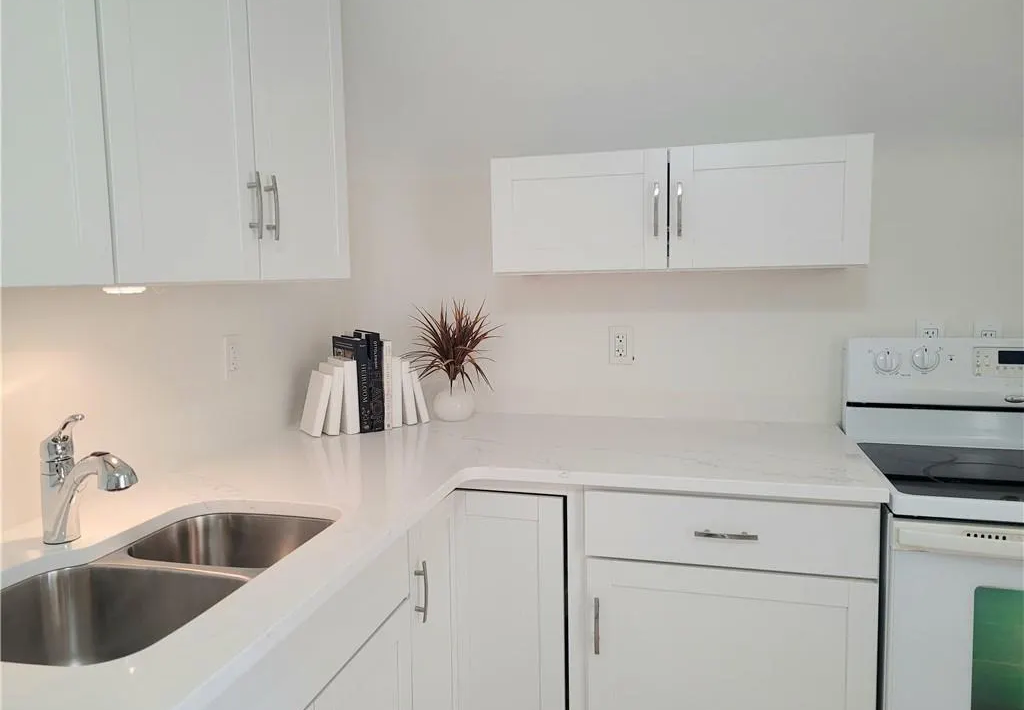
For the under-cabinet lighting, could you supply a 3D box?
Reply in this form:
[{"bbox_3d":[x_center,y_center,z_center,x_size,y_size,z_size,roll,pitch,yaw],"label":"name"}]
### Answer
[{"bbox_3d":[-0.704,-0.119,1.397,0.072,0.018,0.072,1,7,14],"label":"under-cabinet lighting"}]

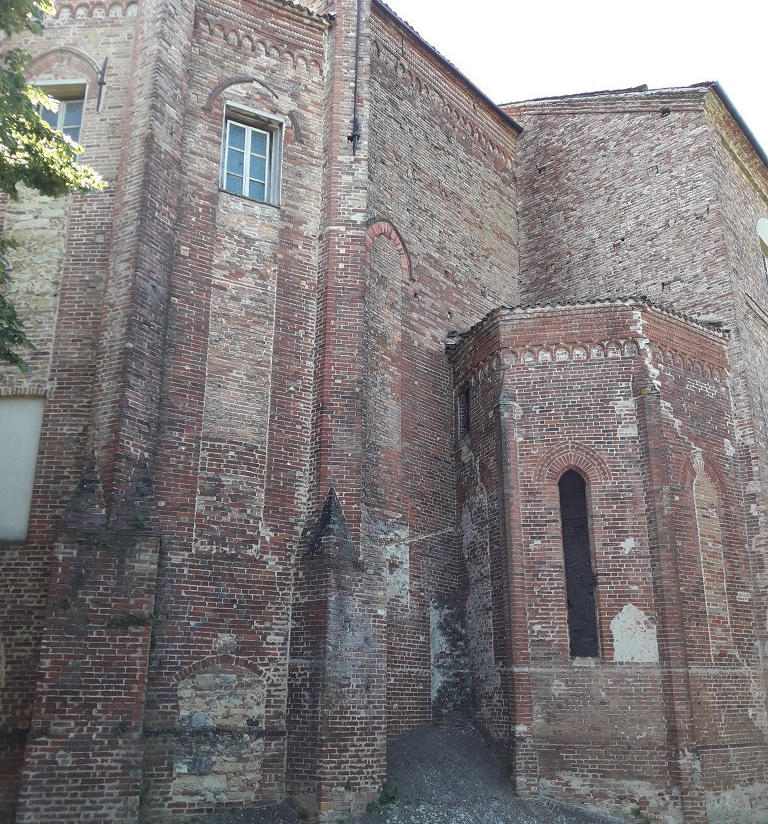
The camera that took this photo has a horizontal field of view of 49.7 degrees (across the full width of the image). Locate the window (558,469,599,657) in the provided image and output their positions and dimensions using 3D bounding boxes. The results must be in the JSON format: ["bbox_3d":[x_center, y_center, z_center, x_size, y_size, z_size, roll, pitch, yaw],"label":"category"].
[{"bbox_3d":[3.214,2.467,13.781,0.463,3.095,0.200,-3,-19,9],"label":"window"}]

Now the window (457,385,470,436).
[{"bbox_3d":[1.646,0.029,16.311,0.200,1.005,0.572,7,-19,-19],"label":"window"}]

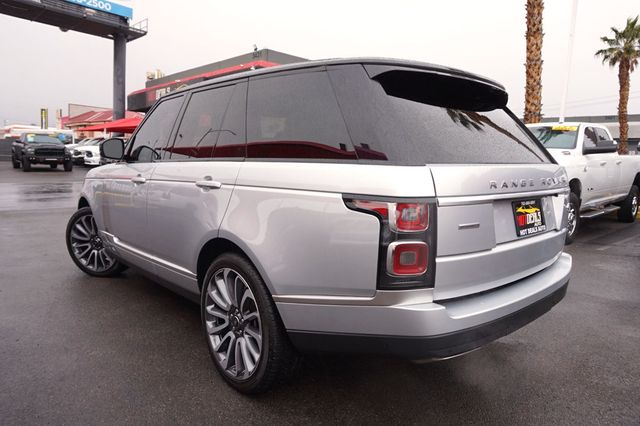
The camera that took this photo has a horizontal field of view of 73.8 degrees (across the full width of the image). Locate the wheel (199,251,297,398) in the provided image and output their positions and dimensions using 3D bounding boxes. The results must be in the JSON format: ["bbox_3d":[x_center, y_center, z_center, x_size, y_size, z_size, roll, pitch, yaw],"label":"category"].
[{"bbox_3d":[-0.375,0.574,2.327,0.280,0.775,0.775,-4,8,-41],"label":"wheel"}]

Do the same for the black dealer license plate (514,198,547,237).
[{"bbox_3d":[0.987,0.019,1.999,0.305,0.157,0.015,-4,-3,-41],"label":"black dealer license plate"}]

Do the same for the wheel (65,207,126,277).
[{"bbox_3d":[-2.294,0.303,4.514,0.770,0.770,0.280,3,6,16],"label":"wheel"}]

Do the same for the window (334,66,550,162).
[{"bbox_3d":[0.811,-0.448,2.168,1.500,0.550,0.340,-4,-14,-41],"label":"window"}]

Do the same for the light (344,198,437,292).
[{"bbox_3d":[0.249,0.106,1.581,0.230,0.345,0.300,-4,8,-41],"label":"light"}]

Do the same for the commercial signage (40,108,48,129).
[{"bbox_3d":[-31.013,-10.638,48.000,0.850,2.300,0.300,-2,7,-34],"label":"commercial signage"}]

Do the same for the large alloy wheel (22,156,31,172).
[{"bbox_3d":[-14.307,-2.376,20.800,0.300,0.820,0.820,-3,8,-42],"label":"large alloy wheel"}]

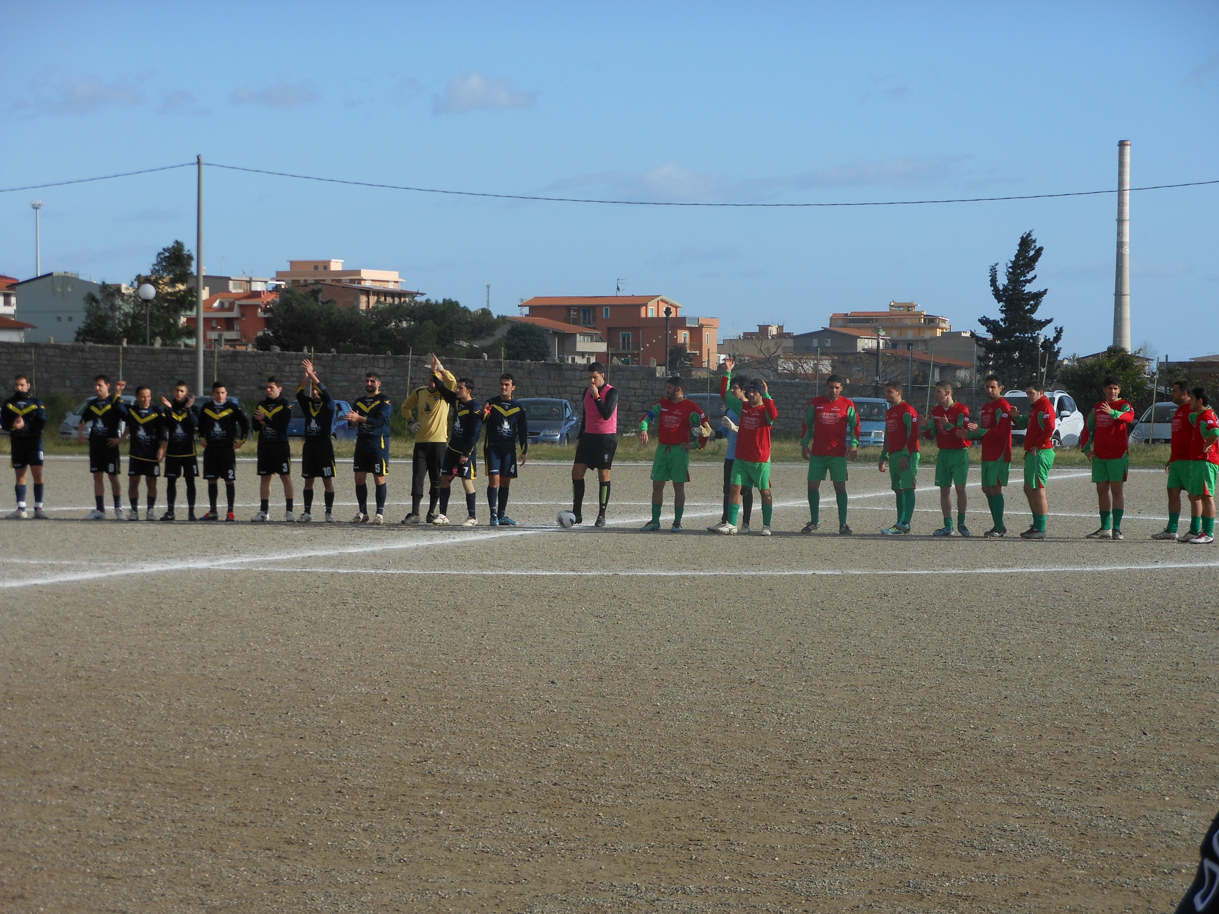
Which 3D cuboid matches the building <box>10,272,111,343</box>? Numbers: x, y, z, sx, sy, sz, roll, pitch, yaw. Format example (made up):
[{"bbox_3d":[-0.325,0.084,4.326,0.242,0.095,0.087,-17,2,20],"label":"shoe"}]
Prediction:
[{"bbox_3d":[-59.800,-14.850,375.000,10.400,10.100,11.000,0,1,-3],"label":"building"}]

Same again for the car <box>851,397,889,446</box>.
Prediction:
[{"bbox_3d":[5.750,-0.580,77.200,1.550,1.470,3.550,0,1,11],"label":"car"}]

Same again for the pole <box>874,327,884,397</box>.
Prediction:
[{"bbox_3d":[10.930,-3.120,140.000,0.330,4.300,0.330,0,1,0],"label":"pole"}]

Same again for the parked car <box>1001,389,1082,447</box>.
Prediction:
[{"bbox_3d":[10.458,-0.815,85.515,1.820,1.650,4.350,1,1,19],"label":"parked car"}]

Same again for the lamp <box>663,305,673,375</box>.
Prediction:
[{"bbox_3d":[2.274,-3.424,135.046,0.330,5.000,0.330,0,1,0],"label":"lamp"}]

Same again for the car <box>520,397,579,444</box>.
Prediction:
[{"bbox_3d":[-1.500,-0.626,79.000,1.710,1.430,4.200,0,1,11],"label":"car"}]

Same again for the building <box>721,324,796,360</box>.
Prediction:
[{"bbox_3d":[27.169,-18.753,630.100,13.500,11.000,11.000,1,1,24],"label":"building"}]

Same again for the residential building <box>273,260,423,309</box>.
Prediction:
[{"bbox_3d":[-44.023,-23.983,570.155,18.000,17.000,18.000,1,1,36],"label":"residential building"}]

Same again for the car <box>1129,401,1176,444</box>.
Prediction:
[{"bbox_3d":[12.420,-0.475,75.400,1.720,1.450,4.000,1,1,14],"label":"car"}]

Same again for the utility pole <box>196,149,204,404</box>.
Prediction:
[{"bbox_3d":[-11.539,-4.373,97.075,0.210,8.200,0.210,0,1,0],"label":"utility pole"}]

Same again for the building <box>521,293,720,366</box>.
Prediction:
[{"bbox_3d":[1.500,-15.300,440.000,23.500,10.400,10.000,1,1,24],"label":"building"}]

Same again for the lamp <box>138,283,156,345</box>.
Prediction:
[{"bbox_3d":[-13.868,-2.927,103.542,0.520,4.600,0.520,0,1,0],"label":"lamp"}]

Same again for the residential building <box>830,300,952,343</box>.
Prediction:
[{"bbox_3d":[63.600,-28.100,780.000,26.500,14.500,12.500,0,1,8],"label":"residential building"}]

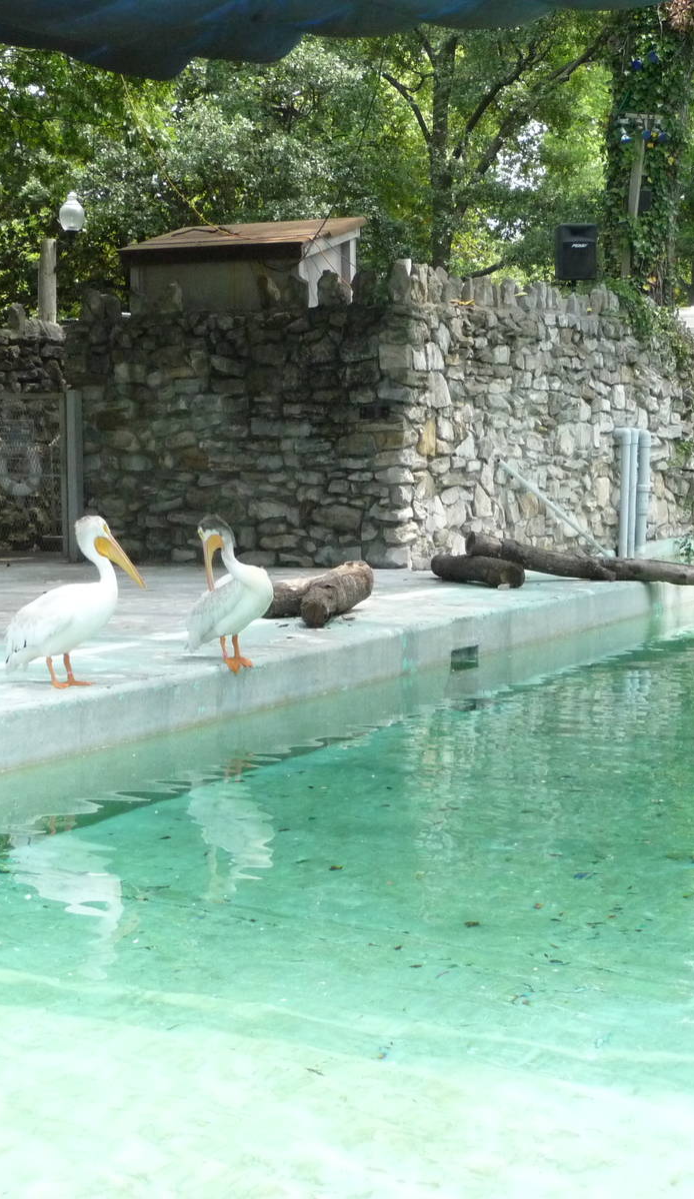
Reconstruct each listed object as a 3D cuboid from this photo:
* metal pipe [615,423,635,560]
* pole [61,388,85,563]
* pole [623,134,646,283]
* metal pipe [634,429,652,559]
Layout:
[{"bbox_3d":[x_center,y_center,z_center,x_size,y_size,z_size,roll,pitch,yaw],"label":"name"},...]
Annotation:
[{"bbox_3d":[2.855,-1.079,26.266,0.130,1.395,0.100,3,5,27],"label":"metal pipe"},{"bbox_3d":[-2.543,-1.165,23.733,0.110,1.650,0.110,2,5,30],"label":"pole"},{"bbox_3d":[3.276,-4.460,29.000,0.130,1.681,0.120,5,4,0],"label":"pole"},{"bbox_3d":[3.072,-1.091,26.407,0.130,1.365,0.120,5,5,27],"label":"metal pipe"}]

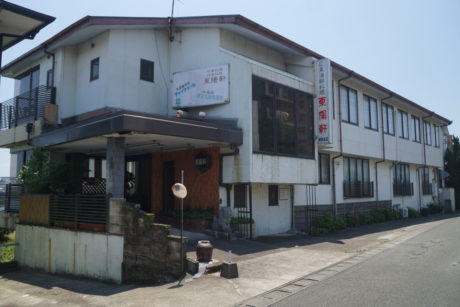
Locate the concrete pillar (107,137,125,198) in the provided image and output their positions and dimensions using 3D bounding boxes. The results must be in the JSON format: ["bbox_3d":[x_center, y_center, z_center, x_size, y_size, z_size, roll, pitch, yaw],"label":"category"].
[{"bbox_3d":[-2.959,0.572,10.953,0.207,1.908,0.398,-5,-7,40],"label":"concrete pillar"}]

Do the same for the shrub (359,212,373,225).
[{"bbox_3d":[5.858,2.810,18.236,0.480,0.500,0.600,-5,-7,40],"label":"shrub"}]

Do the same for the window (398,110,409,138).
[{"bbox_3d":[9.881,-1.598,23.959,0.100,1.564,1.668,-5,-7,40],"label":"window"}]

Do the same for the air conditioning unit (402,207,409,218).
[{"bbox_3d":[10.271,3.442,24.545,0.340,0.600,0.280,-5,-7,40],"label":"air conditioning unit"}]

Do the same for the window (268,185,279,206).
[{"bbox_3d":[1.459,1.400,14.020,0.100,0.698,0.559,-5,-7,40],"label":"window"}]

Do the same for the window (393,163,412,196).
[{"bbox_3d":[11.061,1.733,26.807,0.250,1.995,3.228,-5,-7,40],"label":"window"}]

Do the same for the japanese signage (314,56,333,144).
[{"bbox_3d":[3.501,-1.952,15.701,0.520,3.120,0.260,-5,-7,40],"label":"japanese signage"}]

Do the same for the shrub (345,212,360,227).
[{"bbox_3d":[4.999,2.693,17.213,0.500,0.570,0.650,-5,-7,40],"label":"shrub"}]

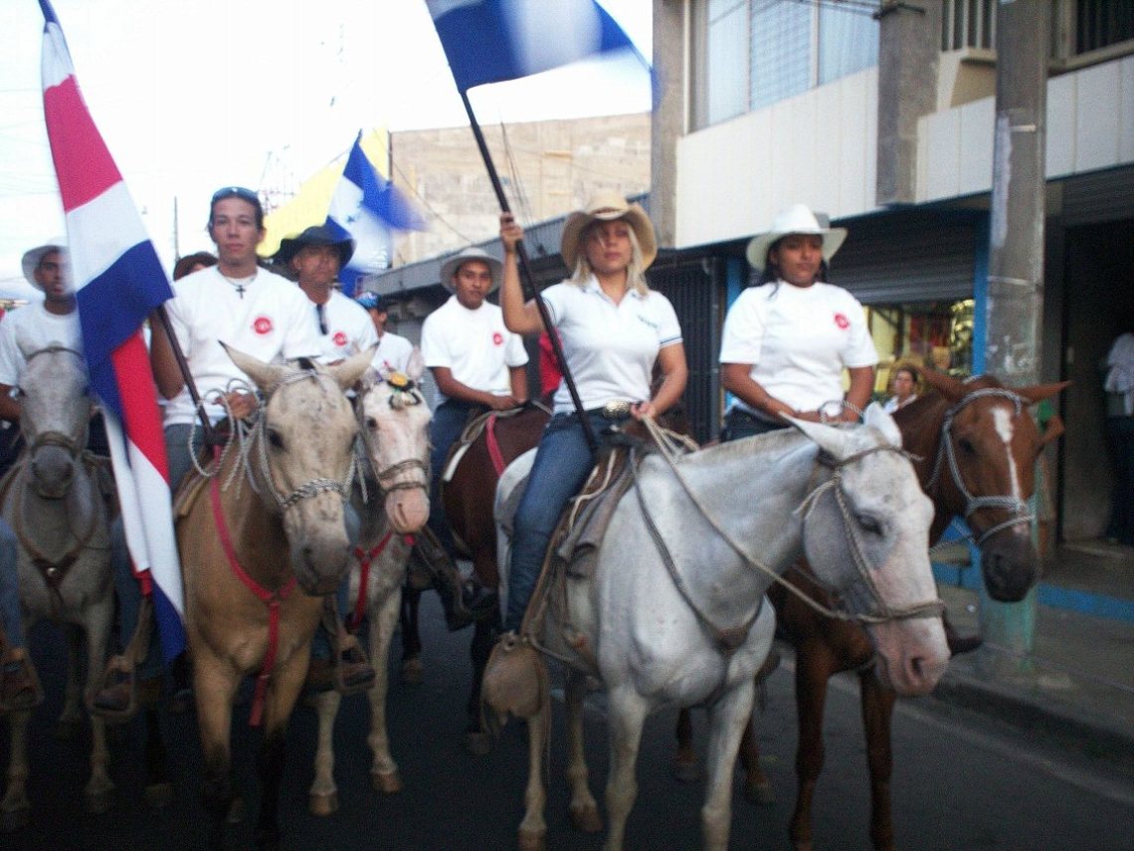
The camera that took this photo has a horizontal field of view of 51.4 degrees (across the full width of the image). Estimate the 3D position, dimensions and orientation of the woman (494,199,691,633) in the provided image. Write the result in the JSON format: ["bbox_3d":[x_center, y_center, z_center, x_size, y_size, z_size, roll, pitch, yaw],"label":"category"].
[{"bbox_3d":[0.107,0.051,3.800,0.700,1.600,0.650,-1,2,-20],"label":"woman"}]

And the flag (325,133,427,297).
[{"bbox_3d":[-1.202,-1.317,7.400,0.750,1.120,0.400,0,2,-15],"label":"flag"}]

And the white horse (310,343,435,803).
[{"bbox_3d":[-1.032,0.549,5.003,0.560,1.740,2.150,-1,2,-26],"label":"white horse"}]

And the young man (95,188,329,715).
[{"bbox_3d":[-1.172,0.081,4.000,0.800,1.720,0.650,-1,2,-20],"label":"young man"}]

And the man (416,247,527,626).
[{"bbox_3d":[-0.425,0.064,5.450,0.700,1.750,0.650,-1,2,-22],"label":"man"}]

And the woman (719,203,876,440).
[{"bbox_3d":[0.815,0.014,4.050,0.700,1.540,0.620,0,2,-15],"label":"woman"}]

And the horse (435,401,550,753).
[{"bbox_3d":[-0.362,0.544,5.423,0.560,1.720,2.150,-1,2,-33],"label":"horse"}]

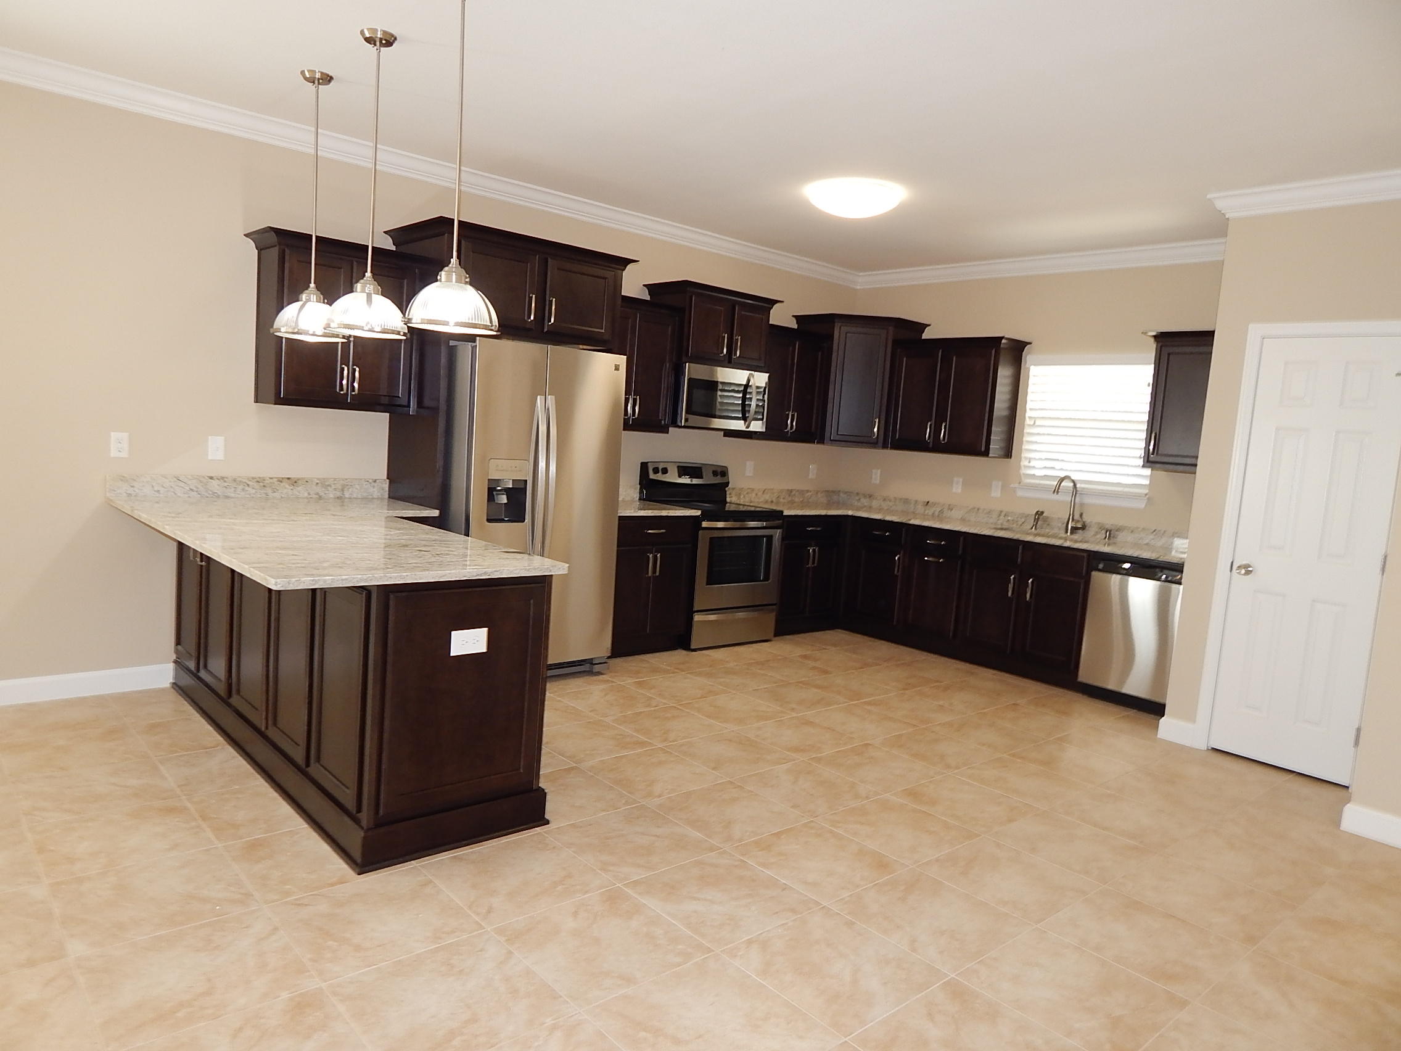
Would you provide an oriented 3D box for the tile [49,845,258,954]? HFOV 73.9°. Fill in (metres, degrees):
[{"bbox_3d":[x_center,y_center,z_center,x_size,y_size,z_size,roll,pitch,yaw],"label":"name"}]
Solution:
[{"bbox_3d":[-1.548,1.051,2.638,0.450,0.010,0.450,-1,8,-42],"label":"tile"}]

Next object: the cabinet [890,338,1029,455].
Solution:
[{"bbox_3d":[1.824,-0.918,6.717,0.409,0.798,0.951,-1,8,-42],"label":"cabinet"}]

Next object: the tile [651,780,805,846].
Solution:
[{"bbox_3d":[0.104,1.083,3.507,0.450,0.010,0.450,-1,8,-42],"label":"tile"}]

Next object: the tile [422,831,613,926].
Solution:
[{"bbox_3d":[-0.565,1.084,2.878,0.443,0.010,0.443,-1,8,-42],"label":"tile"}]

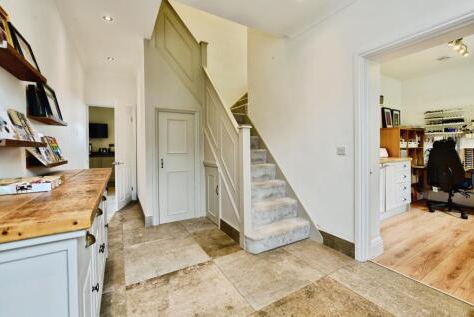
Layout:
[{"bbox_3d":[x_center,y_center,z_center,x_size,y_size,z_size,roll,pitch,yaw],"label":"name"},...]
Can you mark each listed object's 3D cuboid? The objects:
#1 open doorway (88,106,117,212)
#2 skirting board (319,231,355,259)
[{"bbox_3d":[-2.560,-0.035,3.862,0.800,2.000,0.130,-1,3,-32],"label":"open doorway"},{"bbox_3d":[1.134,0.973,2.119,0.020,0.155,0.415,-1,3,-32],"label":"skirting board"}]

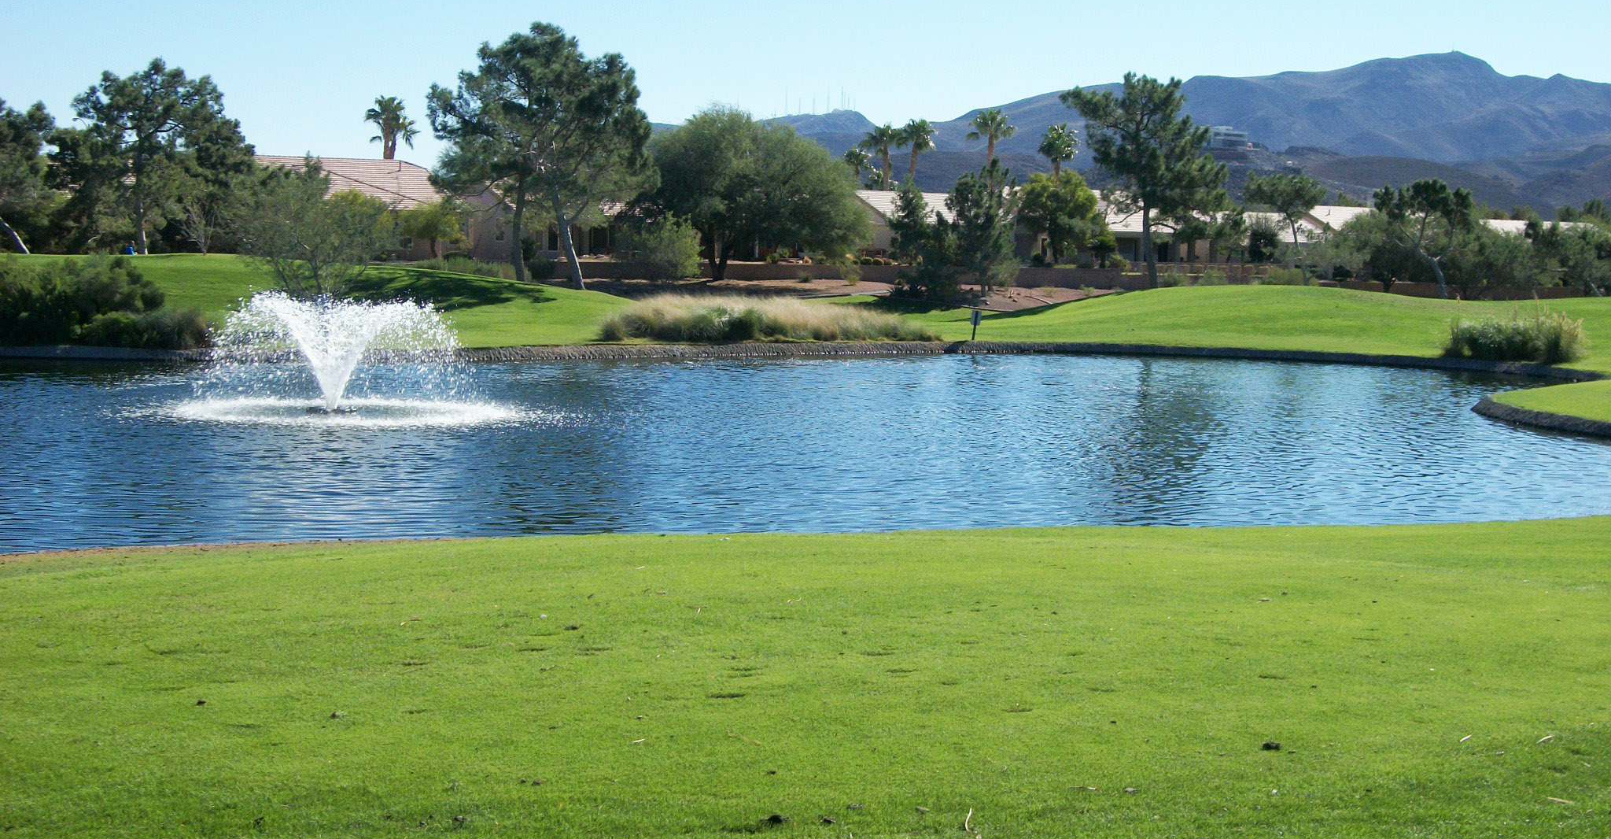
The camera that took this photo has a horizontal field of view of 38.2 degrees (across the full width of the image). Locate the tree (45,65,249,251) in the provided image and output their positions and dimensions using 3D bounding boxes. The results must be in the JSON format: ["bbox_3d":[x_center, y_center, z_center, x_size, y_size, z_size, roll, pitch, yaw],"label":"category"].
[{"bbox_3d":[-31.842,-12.774,113.000,9.720,9.470,9.230,0,4,0],"label":"tree"}]

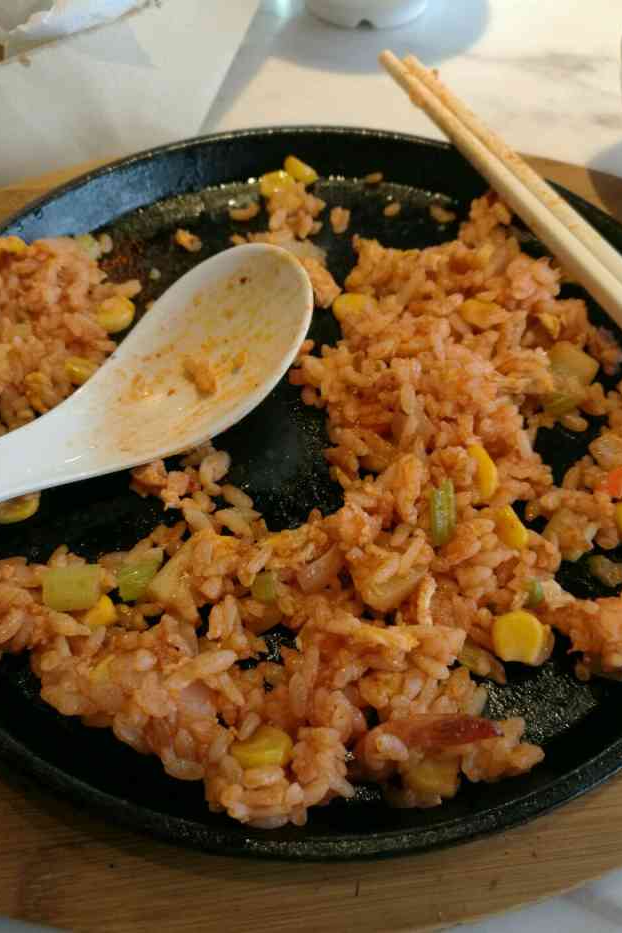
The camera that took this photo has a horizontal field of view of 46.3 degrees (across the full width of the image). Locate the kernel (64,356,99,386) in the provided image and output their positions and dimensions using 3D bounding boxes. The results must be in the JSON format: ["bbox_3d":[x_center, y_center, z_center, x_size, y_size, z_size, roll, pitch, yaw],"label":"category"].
[{"bbox_3d":[-0.059,-0.024,0.185,0.009,0.005,0.007,20,58,13],"label":"kernel"}]

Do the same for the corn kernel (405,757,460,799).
[{"bbox_3d":[0.022,0.056,0.130,0.010,0.006,0.008,-7,59,0],"label":"corn kernel"}]

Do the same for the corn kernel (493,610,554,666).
[{"bbox_3d":[0.043,0.035,0.147,0.010,0.006,0.011,-16,58,26],"label":"corn kernel"}]

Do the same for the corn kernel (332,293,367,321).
[{"bbox_3d":[0.011,-0.043,0.196,0.011,0.006,0.008,6,74,3],"label":"corn kernel"}]

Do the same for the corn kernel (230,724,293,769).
[{"bbox_3d":[-0.009,0.050,0.130,0.011,0.006,0.008,-4,63,-4],"label":"corn kernel"}]

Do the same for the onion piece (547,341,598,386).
[{"bbox_3d":[0.069,-0.027,0.192,0.009,0.005,0.011,-28,60,-18],"label":"onion piece"}]

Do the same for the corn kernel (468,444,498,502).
[{"bbox_3d":[0.038,0.002,0.164,0.005,0.006,0.012,-11,57,-7],"label":"corn kernel"}]

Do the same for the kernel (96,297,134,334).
[{"bbox_3d":[-0.052,-0.040,0.194,0.010,0.006,0.009,-18,86,-11],"label":"kernel"}]

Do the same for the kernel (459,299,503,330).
[{"bbox_3d":[0.044,-0.039,0.186,0.011,0.006,0.008,17,75,11],"label":"kernel"}]

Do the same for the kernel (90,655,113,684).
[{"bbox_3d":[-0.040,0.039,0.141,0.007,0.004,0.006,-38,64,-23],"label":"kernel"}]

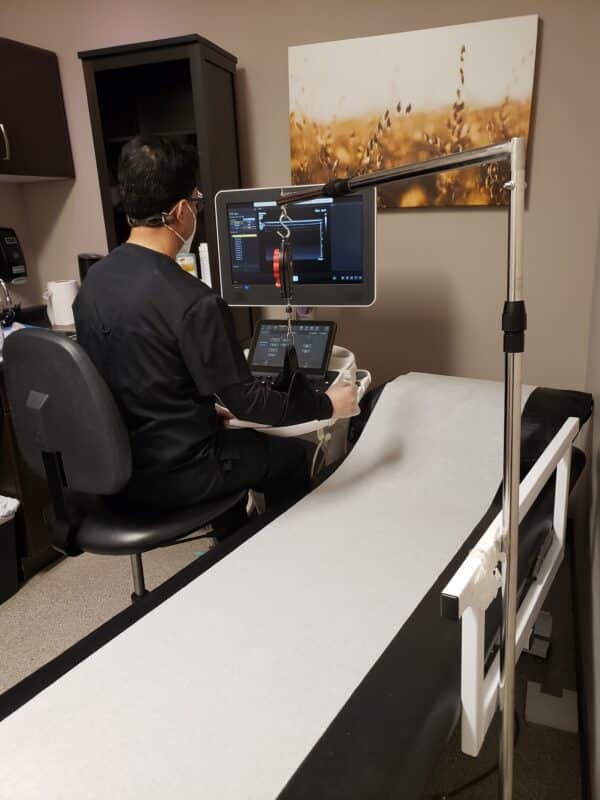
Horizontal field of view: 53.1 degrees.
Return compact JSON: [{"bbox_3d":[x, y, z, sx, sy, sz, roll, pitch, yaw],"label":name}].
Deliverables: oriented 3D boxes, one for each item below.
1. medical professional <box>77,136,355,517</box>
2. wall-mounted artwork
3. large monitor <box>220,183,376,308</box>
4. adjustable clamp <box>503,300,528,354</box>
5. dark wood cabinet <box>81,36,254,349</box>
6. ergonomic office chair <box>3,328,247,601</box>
[{"bbox_3d":[-0.236,0.061,1.692,0.650,1.470,0.700,13,23,42],"label":"medical professional"},{"bbox_3d":[0.406,-1.063,2.317,0.914,0.610,0.035,2,18,17],"label":"wall-mounted artwork"},{"bbox_3d":[-0.012,-0.498,1.970,0.540,0.374,0.060,3,16,20],"label":"large monitor"},{"bbox_3d":[0.372,-0.127,1.048,0.042,0.096,0.042,2,18,17],"label":"adjustable clamp"},{"bbox_3d":[-0.500,-0.405,2.634,0.490,1.970,0.370,2,18,17],"label":"dark wood cabinet"},{"bbox_3d":[-0.488,0.310,1.757,0.580,1.100,0.580,10,21,36],"label":"ergonomic office chair"}]

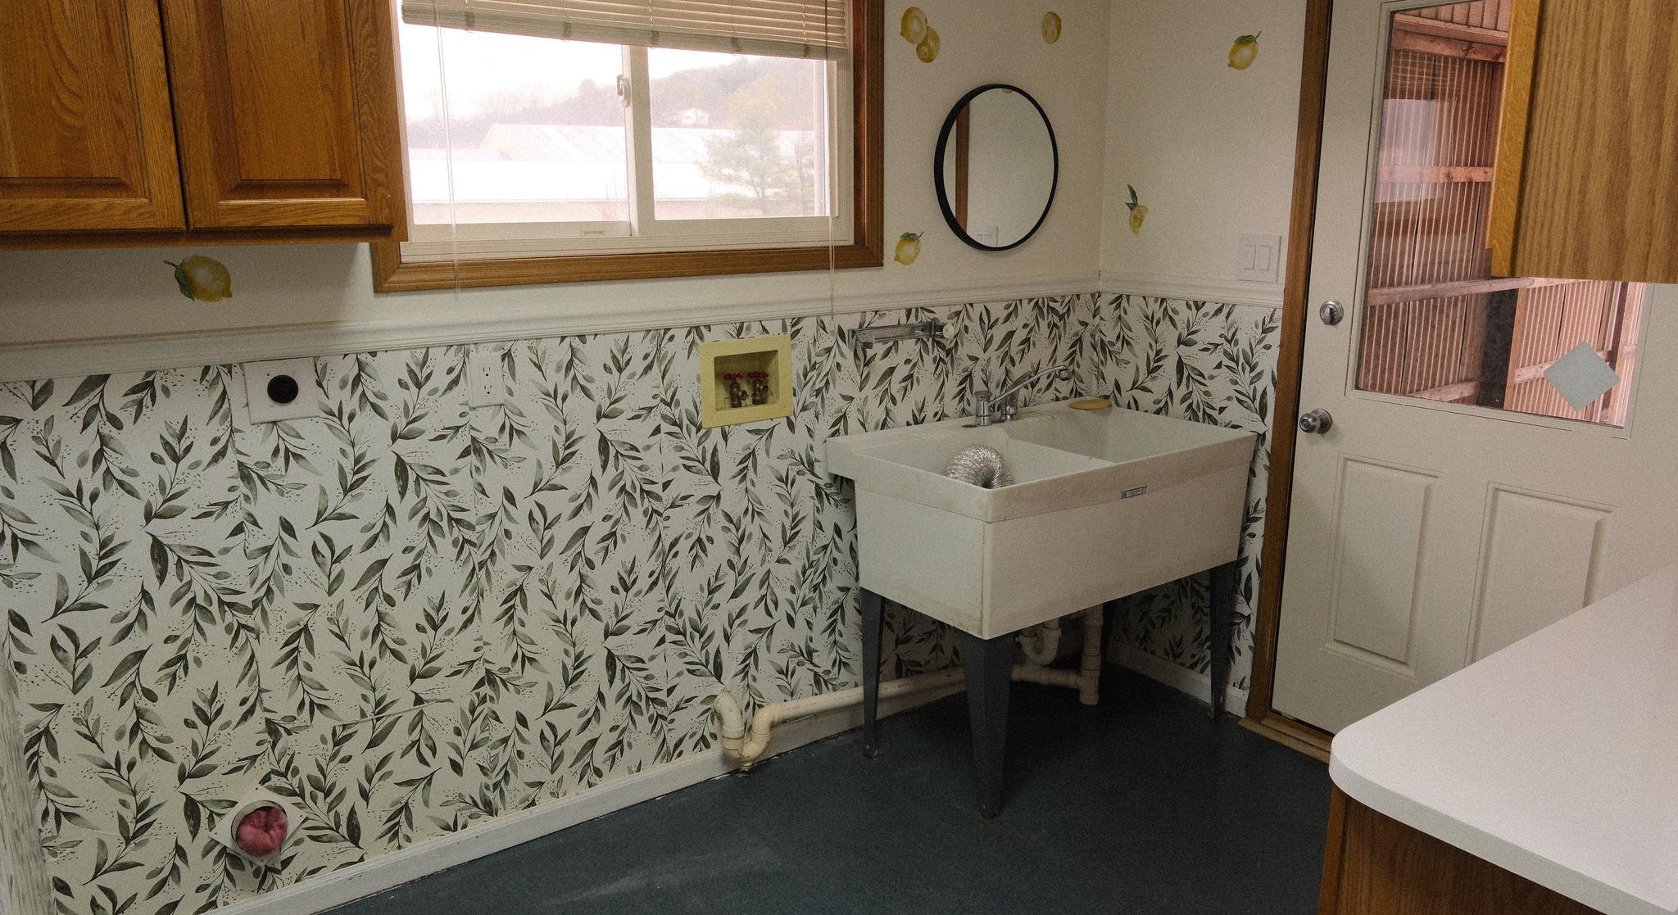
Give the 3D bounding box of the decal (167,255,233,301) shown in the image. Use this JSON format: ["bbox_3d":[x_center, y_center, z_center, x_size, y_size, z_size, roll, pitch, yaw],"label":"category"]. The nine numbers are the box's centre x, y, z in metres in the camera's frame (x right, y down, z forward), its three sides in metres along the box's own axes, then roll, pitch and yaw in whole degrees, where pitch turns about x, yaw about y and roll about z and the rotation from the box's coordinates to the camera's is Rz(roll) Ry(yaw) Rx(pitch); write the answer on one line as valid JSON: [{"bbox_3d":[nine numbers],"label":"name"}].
[{"bbox_3d":[-1.186,-0.332,2.077,0.098,0.088,0.005,-10,16,-35],"label":"decal"}]

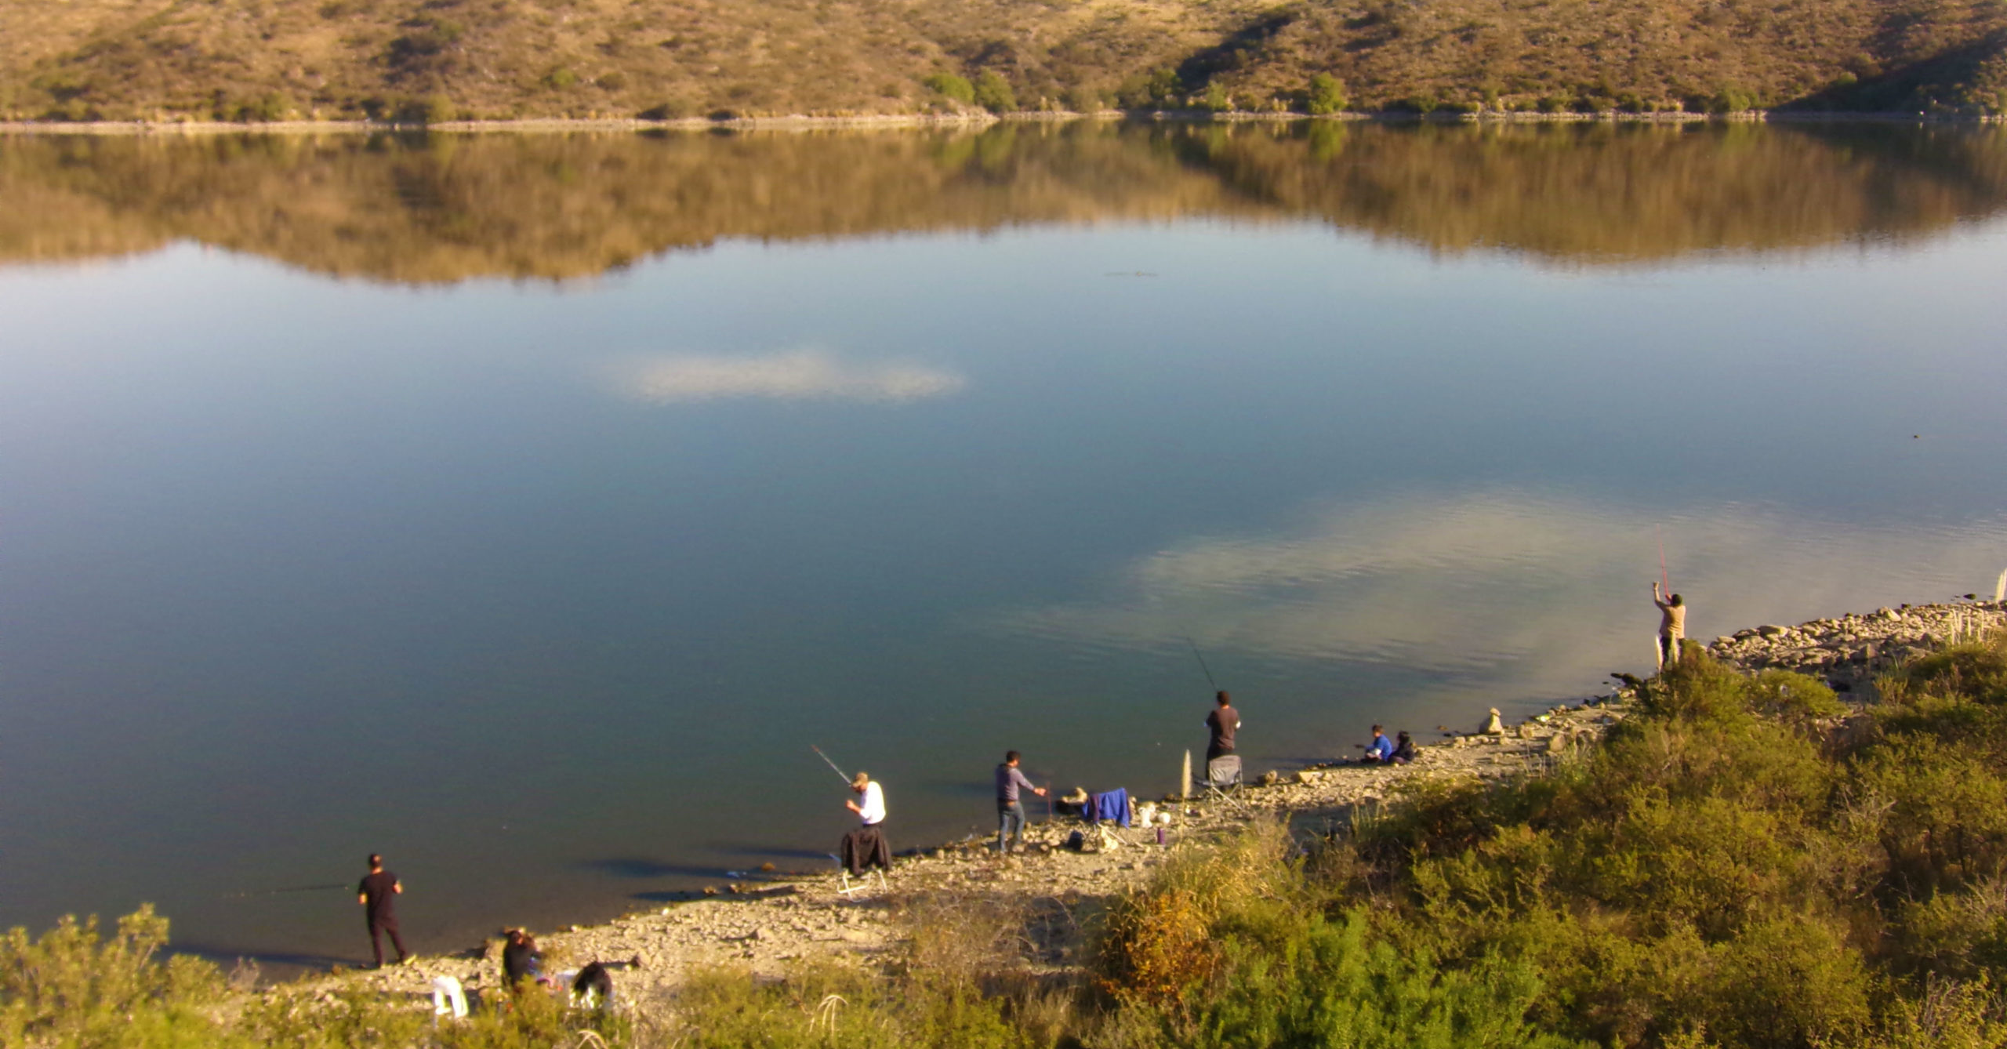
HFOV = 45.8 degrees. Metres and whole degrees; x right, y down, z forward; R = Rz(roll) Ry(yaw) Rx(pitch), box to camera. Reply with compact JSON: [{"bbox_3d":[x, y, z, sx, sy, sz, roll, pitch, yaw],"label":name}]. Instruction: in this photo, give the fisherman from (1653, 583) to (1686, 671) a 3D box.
[{"bbox_3d":[13.680,2.140,48.800,0.620,1.920,0.550,-6,13,-27],"label":"fisherman"}]

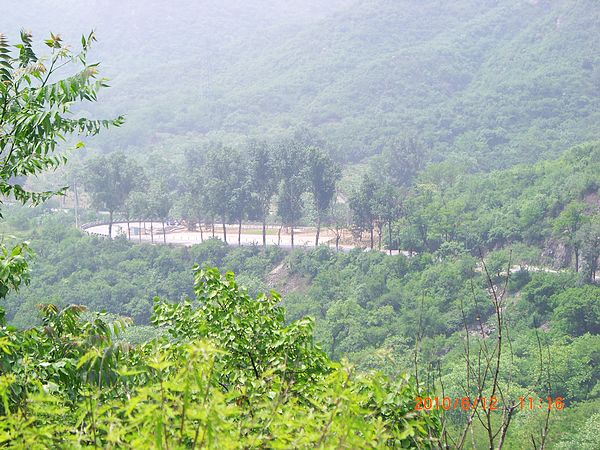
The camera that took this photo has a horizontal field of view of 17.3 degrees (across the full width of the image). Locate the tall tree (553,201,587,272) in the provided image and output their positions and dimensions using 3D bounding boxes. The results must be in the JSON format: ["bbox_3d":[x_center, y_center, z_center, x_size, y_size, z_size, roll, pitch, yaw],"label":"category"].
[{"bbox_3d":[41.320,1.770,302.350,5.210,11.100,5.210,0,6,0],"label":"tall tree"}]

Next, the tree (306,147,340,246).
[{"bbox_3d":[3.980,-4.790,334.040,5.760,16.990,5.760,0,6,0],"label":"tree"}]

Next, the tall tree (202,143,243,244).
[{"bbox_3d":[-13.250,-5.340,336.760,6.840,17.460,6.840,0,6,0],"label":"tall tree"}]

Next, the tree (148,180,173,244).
[{"bbox_3d":[-23.840,-2.120,337.130,4.100,10.980,4.100,0,6,0],"label":"tree"}]

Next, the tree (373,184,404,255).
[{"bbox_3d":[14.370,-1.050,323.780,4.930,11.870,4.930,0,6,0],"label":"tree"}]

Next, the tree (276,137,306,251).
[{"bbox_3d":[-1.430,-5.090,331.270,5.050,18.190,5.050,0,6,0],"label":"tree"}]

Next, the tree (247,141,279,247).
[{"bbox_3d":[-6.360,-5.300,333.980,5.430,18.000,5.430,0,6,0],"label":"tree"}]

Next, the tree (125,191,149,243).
[{"bbox_3d":[-28.180,-1.460,340.030,4.140,9.000,4.140,0,6,0],"label":"tree"}]

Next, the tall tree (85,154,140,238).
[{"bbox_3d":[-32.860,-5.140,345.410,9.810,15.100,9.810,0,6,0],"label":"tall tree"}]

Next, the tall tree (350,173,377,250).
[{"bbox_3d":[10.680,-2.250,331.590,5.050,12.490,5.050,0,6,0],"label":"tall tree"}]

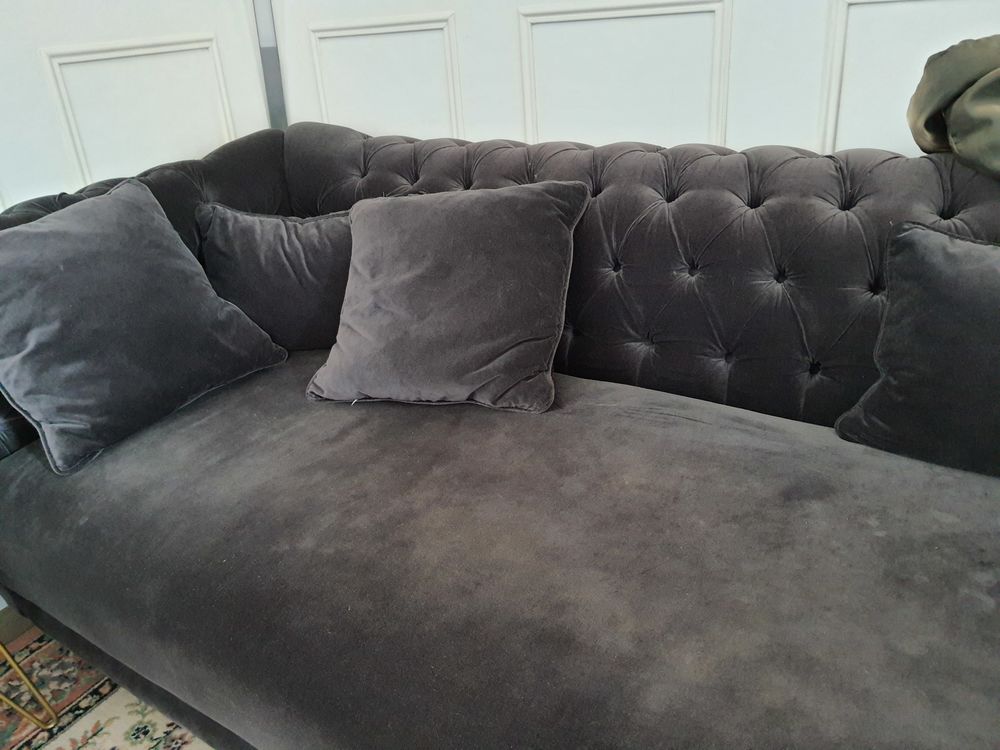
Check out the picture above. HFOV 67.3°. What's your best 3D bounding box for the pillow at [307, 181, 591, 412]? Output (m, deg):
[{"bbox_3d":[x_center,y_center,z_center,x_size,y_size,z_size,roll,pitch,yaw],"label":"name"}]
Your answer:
[{"bbox_3d":[-0.096,-0.138,1.266,0.440,0.400,0.150,2,-21,21],"label":"pillow"}]

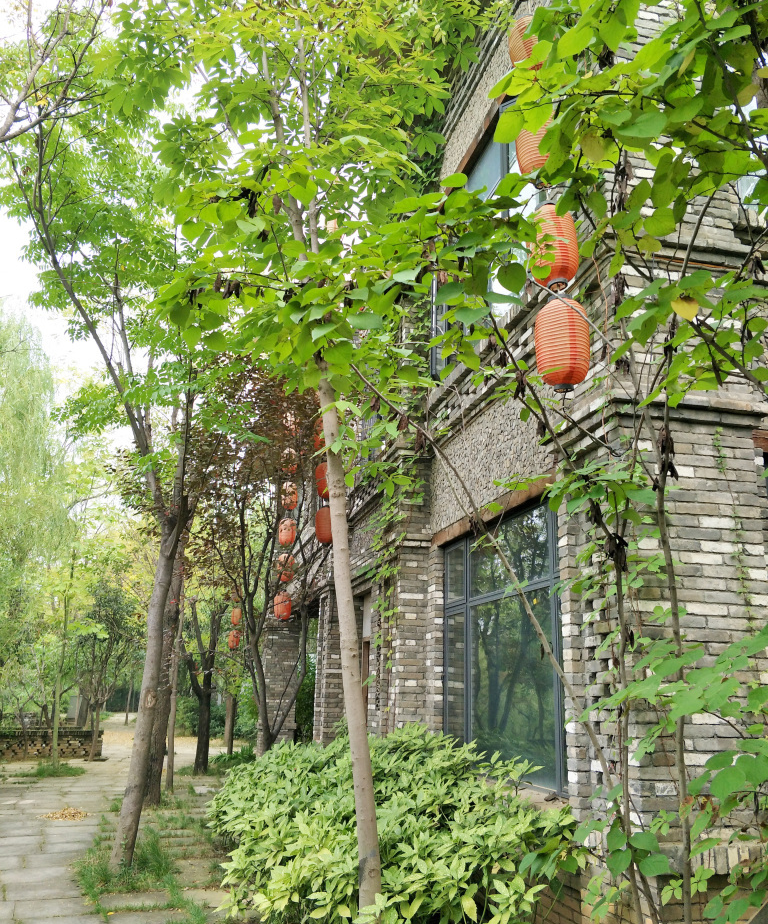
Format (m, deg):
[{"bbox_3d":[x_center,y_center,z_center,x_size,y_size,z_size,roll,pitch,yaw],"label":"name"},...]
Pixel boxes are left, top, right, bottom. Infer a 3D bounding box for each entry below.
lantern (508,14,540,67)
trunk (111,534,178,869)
[{"bbox_3d":[0.893,-2.493,4.270,0.280,0.485,0.280,7,-18,-15],"label":"lantern"},{"bbox_3d":[-2.276,2.179,6.829,0.200,2.981,0.200,8,-19,-15],"label":"trunk"}]

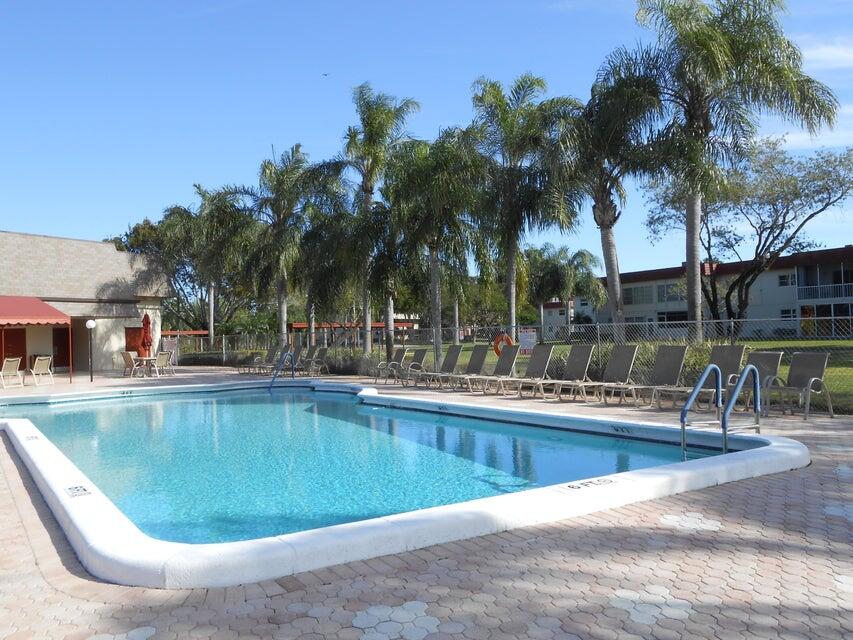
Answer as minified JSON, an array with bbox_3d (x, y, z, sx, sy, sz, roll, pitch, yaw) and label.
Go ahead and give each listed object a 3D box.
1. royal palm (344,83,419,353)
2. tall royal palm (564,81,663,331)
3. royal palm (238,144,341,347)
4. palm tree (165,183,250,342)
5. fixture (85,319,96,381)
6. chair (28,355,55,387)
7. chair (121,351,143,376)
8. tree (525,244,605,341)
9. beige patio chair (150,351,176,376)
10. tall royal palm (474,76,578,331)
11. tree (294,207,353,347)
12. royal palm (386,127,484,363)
[{"bbox_3d":[-1.745,-3.228,26.084,2.743,10.241,2.743,-1,-1,0],"label":"royal palm"},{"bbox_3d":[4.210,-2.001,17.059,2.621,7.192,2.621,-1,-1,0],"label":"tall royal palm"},{"bbox_3d":[-6.149,-2.856,33.082,4.642,9.948,4.642,-1,-1,0],"label":"royal palm"},{"bbox_3d":[-12.453,-2.635,42.083,4.999,10.119,4.999,-1,-1,0],"label":"palm tree"},{"bbox_3d":[-11.454,1.063,25.217,0.350,2.120,0.350,-1,-1,0],"label":"fixture"},{"bbox_3d":[-12.596,1.670,24.208,0.720,0.930,0.620,-2,-1,44],"label":"chair"},{"bbox_3d":[-11.007,1.688,27.708,0.620,0.930,0.700,-2,-1,30],"label":"chair"},{"bbox_3d":[11.176,-1.997,60.068,6.167,8.255,6.167,-1,-1,0],"label":"tree"},{"bbox_3d":[-9.829,1.657,27.608,0.700,0.930,0.620,-2,-1,35],"label":"beige patio chair"},{"bbox_3d":[3.157,-3.194,24.581,3.579,9.878,3.579,-1,-1,0],"label":"tall royal palm"},{"bbox_3d":[-5.302,-1.757,37.065,3.002,7.841,3.002,-1,-1,0],"label":"tree"},{"bbox_3d":[0.224,-2.218,24.066,3.246,8.057,3.246,-1,-1,0],"label":"royal palm"}]

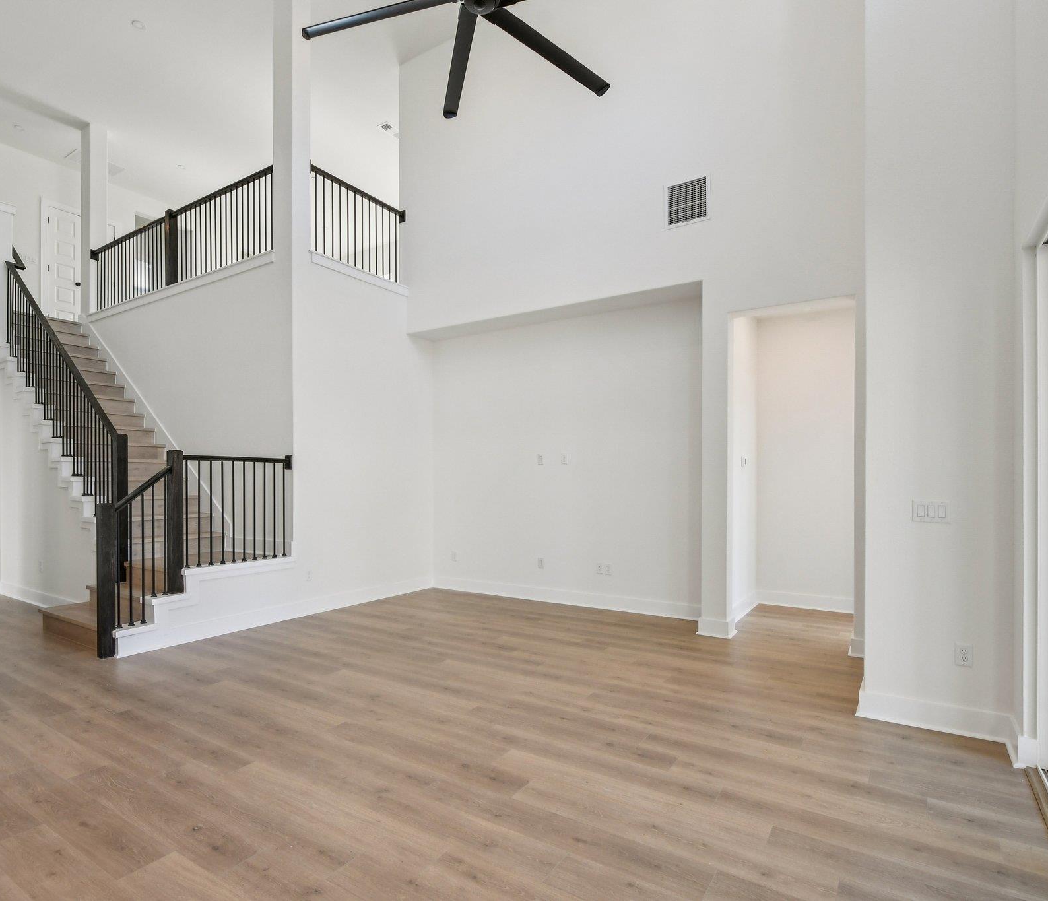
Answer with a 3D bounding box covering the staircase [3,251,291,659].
[{"bbox_3d":[-4.401,-0.325,5.802,4.250,3.880,1.520,-1,-2,32],"label":"staircase"}]

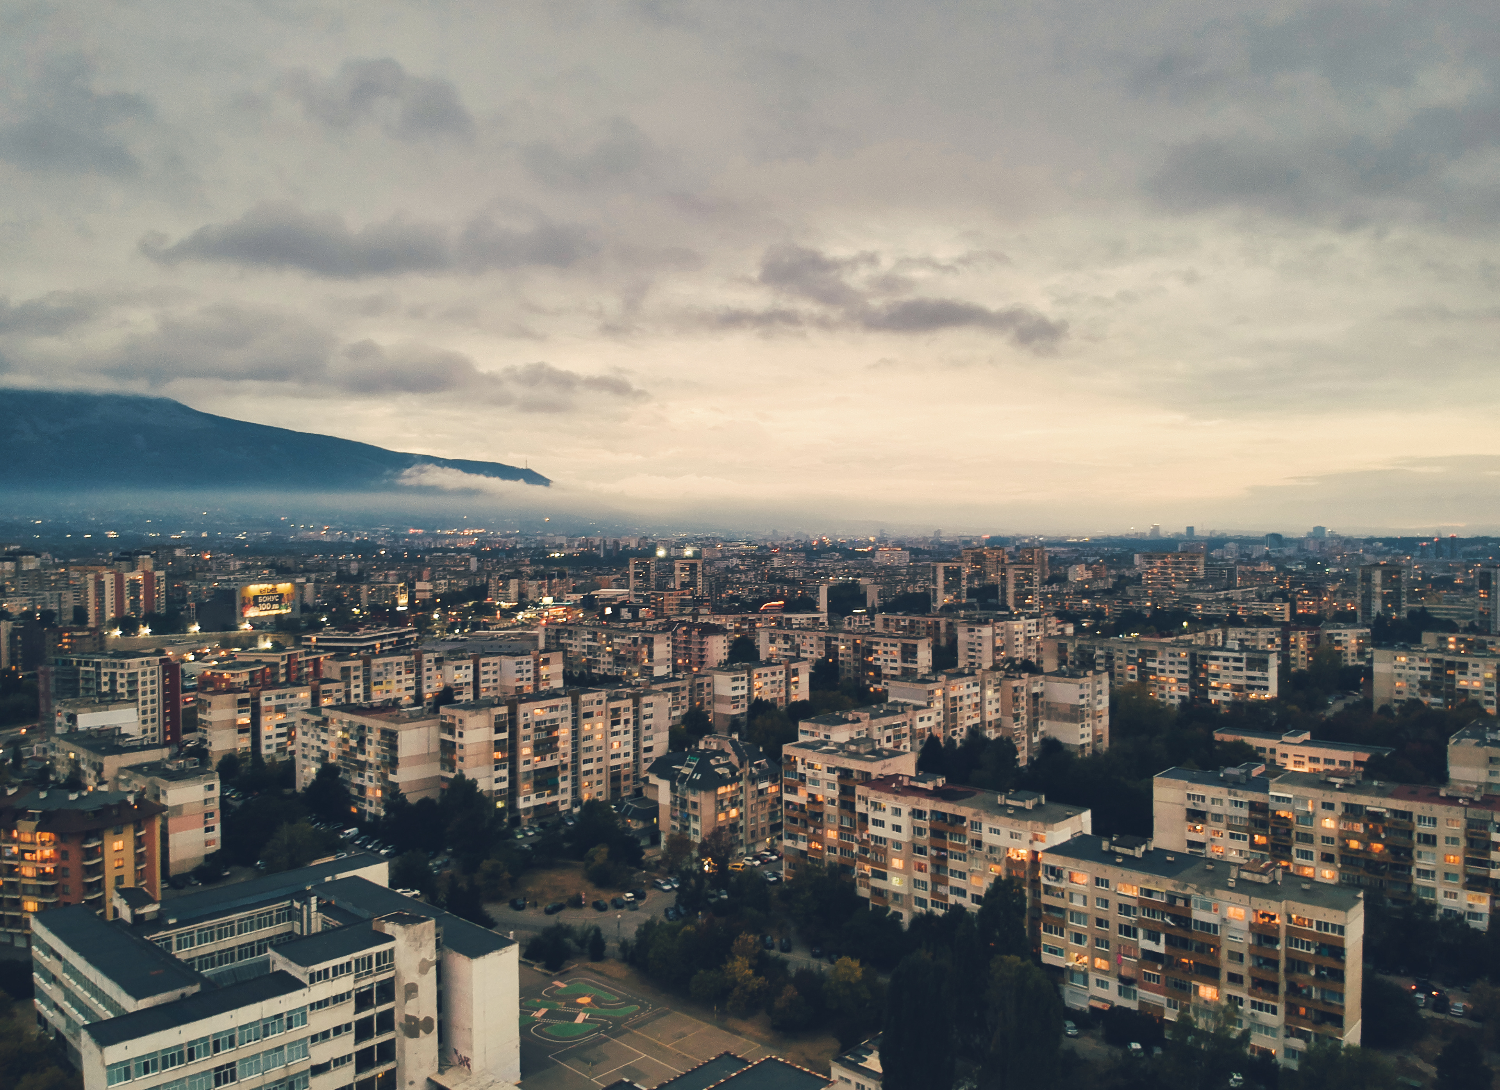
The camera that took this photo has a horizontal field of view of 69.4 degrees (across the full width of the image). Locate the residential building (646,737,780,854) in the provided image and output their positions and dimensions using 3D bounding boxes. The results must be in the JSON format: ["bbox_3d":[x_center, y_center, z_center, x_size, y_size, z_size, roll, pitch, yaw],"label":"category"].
[{"bbox_3d":[-7.760,54.900,248.330,18.500,21.000,27.500,1,1,39],"label":"residential building"}]

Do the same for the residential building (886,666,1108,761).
[{"bbox_3d":[71.100,47.910,302.710,70.000,25.700,17.000,-1,2,-28],"label":"residential building"}]

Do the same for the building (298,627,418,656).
[{"bbox_3d":[-173.980,47.600,486.740,29.600,20.500,45.500,0,1,14],"label":"building"}]

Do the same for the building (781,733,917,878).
[{"bbox_3d":[17.995,50.101,201.839,12.000,25.800,22.800,-1,1,-43],"label":"building"}]

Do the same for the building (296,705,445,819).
[{"bbox_3d":[-91.200,50.870,258.760,38.400,24.100,12.500,1,2,33],"label":"building"}]

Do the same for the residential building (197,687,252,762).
[{"bbox_3d":[-153.112,52.951,315.781,12.000,20.400,10.300,1,1,45],"label":"residential building"}]

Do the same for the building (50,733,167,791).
[{"bbox_3d":[-144.190,53.110,242.310,32.500,19.000,12.500,1,2,40],"label":"building"}]

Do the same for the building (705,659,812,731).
[{"bbox_3d":[2.900,49.410,350.960,34.000,23.700,12.500,-1,2,-41],"label":"building"}]

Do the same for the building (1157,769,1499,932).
[{"bbox_3d":[100.200,50.860,185.450,58.000,22.200,12.500,1,2,37],"label":"building"}]

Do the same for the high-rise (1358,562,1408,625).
[{"bbox_3d":[429.319,34.554,736.645,22.800,41.500,17.300,0,1,-7],"label":"high-rise"}]

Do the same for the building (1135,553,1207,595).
[{"bbox_3d":[438.939,28.092,1133.817,69.000,41.500,14.000,0,1,-2],"label":"building"}]

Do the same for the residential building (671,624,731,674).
[{"bbox_3d":[-23.439,47.860,489.241,24.500,25.500,13.800,1,1,43],"label":"residential building"}]

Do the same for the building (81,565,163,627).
[{"bbox_3d":[-459.900,39.430,799.640,16.000,39.200,51.000,1,1,39],"label":"building"}]

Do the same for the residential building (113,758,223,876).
[{"bbox_3d":[-120.047,55.680,224.162,24.000,19.200,9.900,1,1,37],"label":"residential building"}]

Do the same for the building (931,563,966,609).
[{"bbox_3d":[151.304,33.644,822.633,22.800,41.500,17.300,0,1,-7],"label":"building"}]

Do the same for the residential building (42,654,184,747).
[{"bbox_3d":[-197.470,48.260,336.730,38.500,29.700,17.000,0,1,18],"label":"residential building"}]

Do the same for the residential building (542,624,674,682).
[{"bbox_3d":[-60.810,45.030,451.180,66.000,24.000,13.000,1,2,38],"label":"residential building"}]

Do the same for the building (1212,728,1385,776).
[{"bbox_3d":[158.632,59.364,312.311,45.810,9.000,12.000,1,1,44],"label":"building"}]

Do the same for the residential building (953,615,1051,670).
[{"bbox_3d":[112.390,43.620,475.160,46.000,24.000,18.000,-1,2,-38],"label":"residential building"}]

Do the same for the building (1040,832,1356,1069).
[{"bbox_3d":[60.820,54.840,147.970,38.500,21.700,12.000,1,1,39],"label":"building"}]

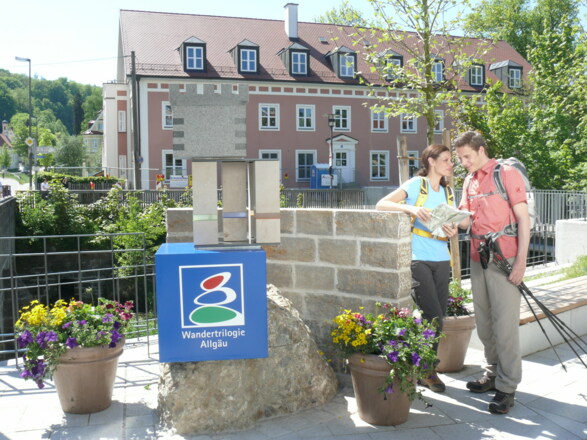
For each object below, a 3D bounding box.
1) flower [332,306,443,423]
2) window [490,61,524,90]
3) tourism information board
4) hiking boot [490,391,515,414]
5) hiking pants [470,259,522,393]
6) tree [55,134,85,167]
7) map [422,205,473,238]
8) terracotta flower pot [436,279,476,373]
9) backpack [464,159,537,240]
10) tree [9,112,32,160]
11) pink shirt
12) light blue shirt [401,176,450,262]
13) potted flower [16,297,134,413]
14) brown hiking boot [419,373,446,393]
[{"bbox_3d":[0.552,0.865,3.593,0.620,0.670,0.580,-1,5,0],"label":"flower"},{"bbox_3d":[17.179,-11.524,48.278,1.420,2.250,2.700,-2,4,-18],"label":"window"},{"bbox_3d":[-0.486,0.469,3.593,0.610,0.614,0.510,-2,5,-8],"label":"tourism information board"},{"bbox_3d":[1.327,1.117,3.776,0.285,0.155,0.110,-3,5,-39],"label":"hiking boot"},{"bbox_3d":[1.324,0.649,3.870,0.310,0.920,0.390,-3,4,-30],"label":"hiking pants"},{"bbox_3d":[-24.537,-7.558,65.000,3.200,3.700,3.200,-1,5,0],"label":"tree"},{"bbox_3d":[1.000,0.006,3.880,0.360,0.260,0.100,1,21,3],"label":"map"},{"bbox_3d":[1.167,0.782,4.485,0.520,0.640,0.520,-1,5,0],"label":"terracotta flower pot"},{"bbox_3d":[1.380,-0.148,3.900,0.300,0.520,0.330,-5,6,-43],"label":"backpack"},{"bbox_3d":[-41.406,-12.664,90.000,3.800,7.400,3.800,-1,5,0],"label":"tree"},{"bbox_3d":[1.308,-0.062,3.880,0.310,0.680,0.470,-3,4,-30],"label":"pink shirt"},{"bbox_3d":[0.928,-0.003,4.080,0.400,0.590,0.260,-2,4,-20],"label":"light blue shirt"},{"bbox_3d":[-1.320,0.811,3.673,0.660,0.680,0.580,-1,5,0],"label":"potted flower"},{"bbox_3d":[0.935,1.087,4.150,0.105,0.130,0.280,-3,5,-27],"label":"brown hiking boot"}]

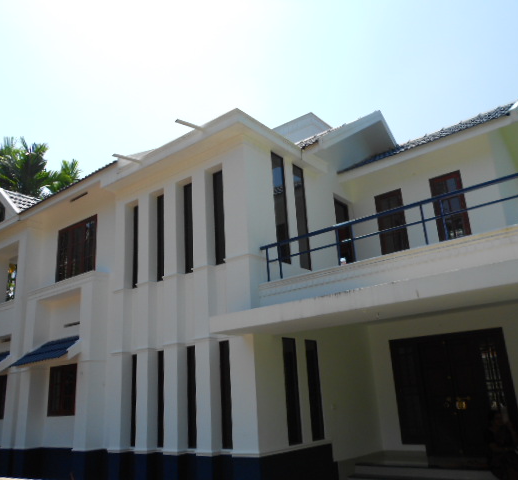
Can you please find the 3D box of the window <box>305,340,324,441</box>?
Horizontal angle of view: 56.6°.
[{"bbox_3d":[0.920,2.543,8.207,0.097,1.619,0.359,-16,-22,35],"label":"window"}]

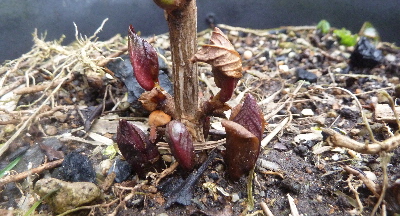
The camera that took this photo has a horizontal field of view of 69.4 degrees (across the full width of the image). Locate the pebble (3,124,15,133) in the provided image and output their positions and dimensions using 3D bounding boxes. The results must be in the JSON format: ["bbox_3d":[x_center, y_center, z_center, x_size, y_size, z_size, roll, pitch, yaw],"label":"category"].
[{"bbox_3d":[-0.111,0.012,0.168,0.006,0.004,0.005,0,30,0],"label":"pebble"}]

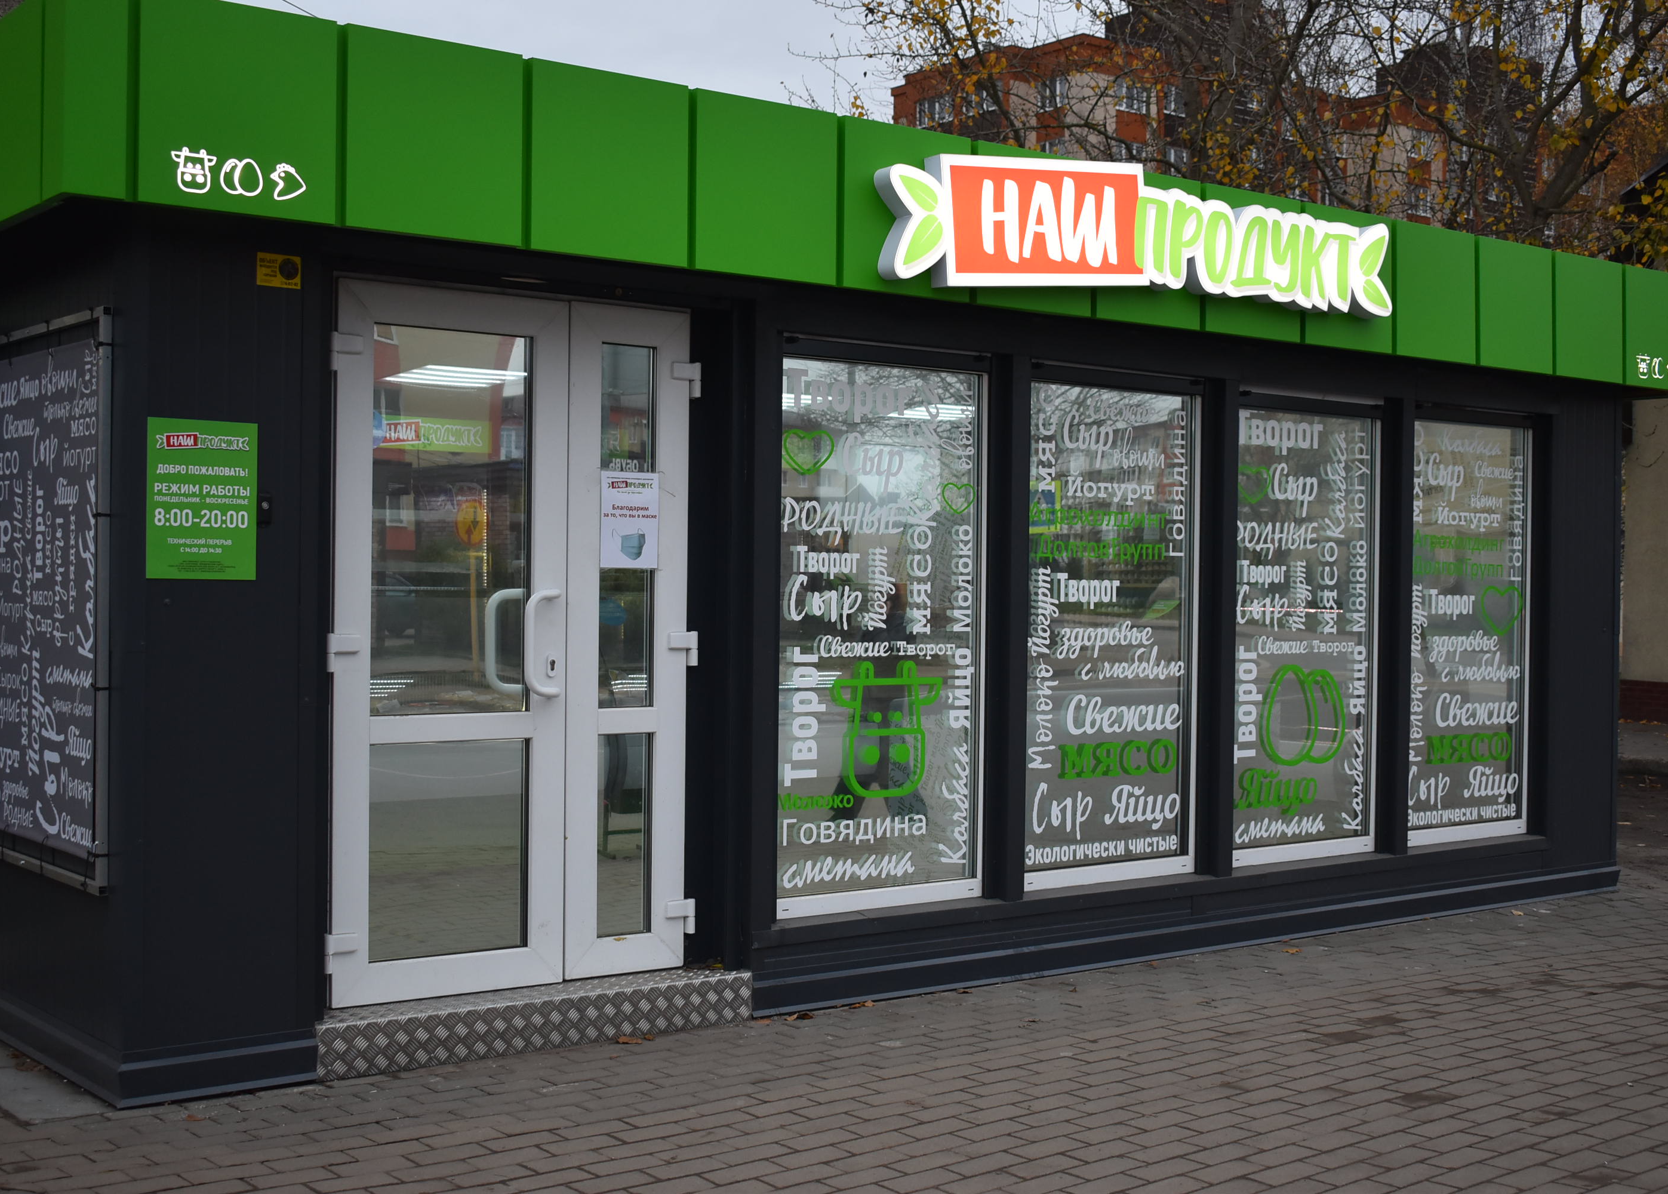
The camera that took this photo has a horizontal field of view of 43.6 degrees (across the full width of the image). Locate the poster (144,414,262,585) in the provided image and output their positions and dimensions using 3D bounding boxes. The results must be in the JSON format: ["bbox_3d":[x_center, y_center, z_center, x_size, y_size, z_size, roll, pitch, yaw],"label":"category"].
[{"bbox_3d":[-1.655,-0.253,5.479,0.298,0.418,0.010,0,0,-38],"label":"poster"}]

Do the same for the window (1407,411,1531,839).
[{"bbox_3d":[2.742,0.145,9.104,0.888,1.822,0.080,0,0,-38],"label":"window"}]

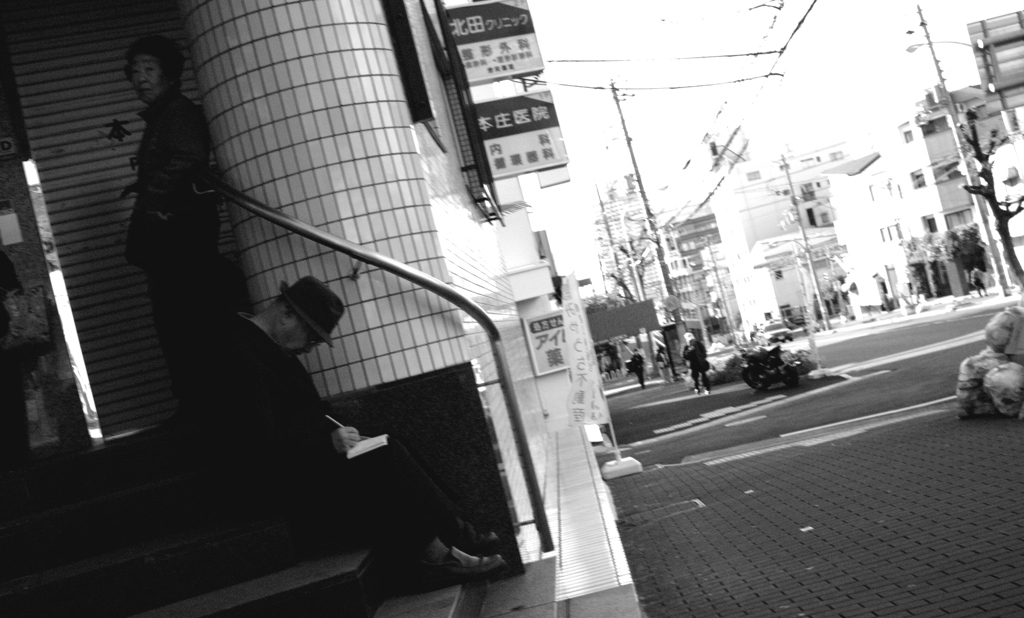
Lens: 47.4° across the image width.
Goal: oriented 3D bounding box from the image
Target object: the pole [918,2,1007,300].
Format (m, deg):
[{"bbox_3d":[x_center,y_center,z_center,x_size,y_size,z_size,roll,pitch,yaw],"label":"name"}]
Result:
[{"bbox_3d":[20.914,-7.342,54.000,0.500,13.900,0.500,-14,-4,1],"label":"pole"}]

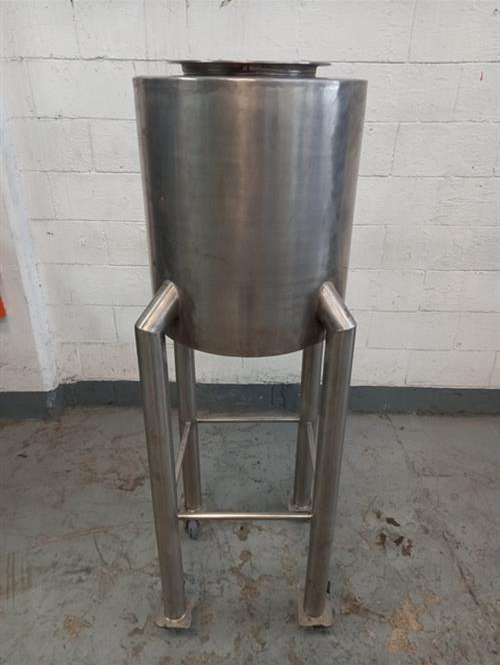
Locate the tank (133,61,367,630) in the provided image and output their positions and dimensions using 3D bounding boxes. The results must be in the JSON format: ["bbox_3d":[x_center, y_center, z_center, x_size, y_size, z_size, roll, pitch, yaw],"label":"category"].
[{"bbox_3d":[-0.008,0.153,1.314,0.510,1.549,0.515,1,28,0],"label":"tank"}]

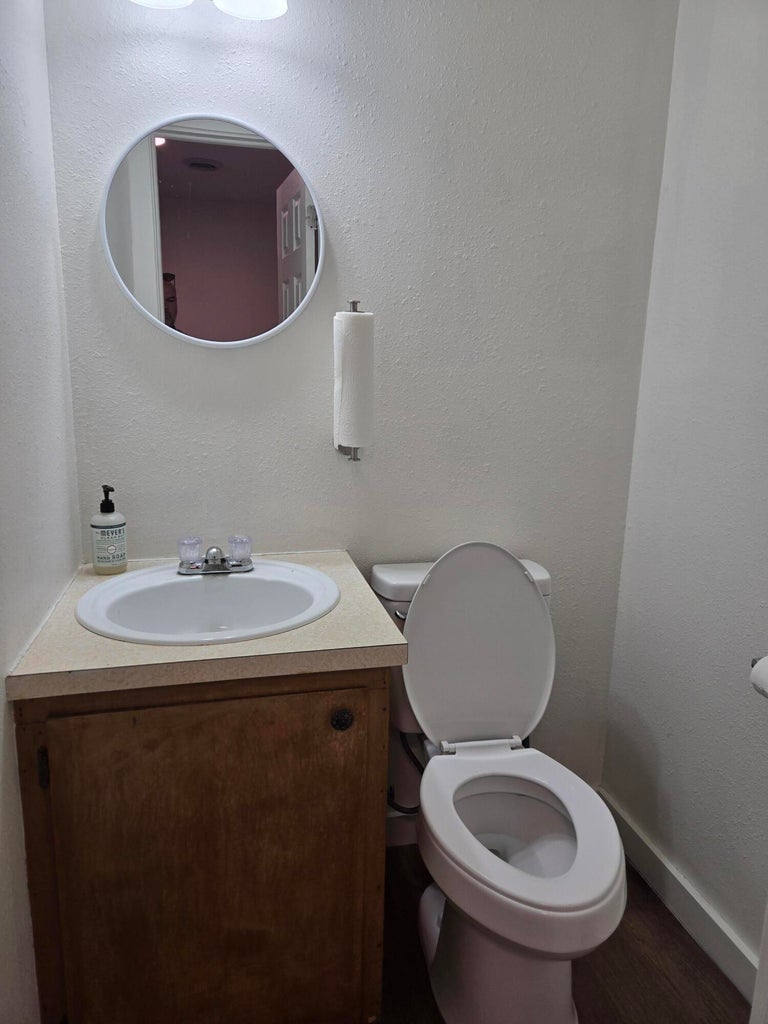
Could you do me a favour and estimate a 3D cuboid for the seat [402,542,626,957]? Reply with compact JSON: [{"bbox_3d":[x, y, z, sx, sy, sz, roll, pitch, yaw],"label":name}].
[{"bbox_3d":[0.260,0.376,1.305,0.370,0.528,0.541,-2,12,-15],"label":"seat"}]

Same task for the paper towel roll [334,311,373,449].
[{"bbox_3d":[-0.064,-0.284,1.479,0.086,0.286,0.086,1,12,0],"label":"paper towel roll"}]

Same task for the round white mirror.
[{"bbox_3d":[-0.344,-0.571,1.410,0.450,0.453,0.025,-2,12,-13],"label":"round white mirror"}]

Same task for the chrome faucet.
[{"bbox_3d":[-0.348,0.094,1.404,0.158,0.075,0.120,-2,12,-13],"label":"chrome faucet"}]

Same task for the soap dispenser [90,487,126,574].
[{"bbox_3d":[-0.580,0.035,1.431,0.069,0.184,0.069,-8,15,-39],"label":"soap dispenser"}]

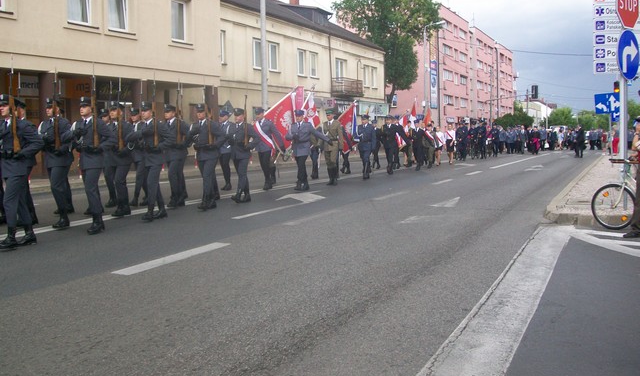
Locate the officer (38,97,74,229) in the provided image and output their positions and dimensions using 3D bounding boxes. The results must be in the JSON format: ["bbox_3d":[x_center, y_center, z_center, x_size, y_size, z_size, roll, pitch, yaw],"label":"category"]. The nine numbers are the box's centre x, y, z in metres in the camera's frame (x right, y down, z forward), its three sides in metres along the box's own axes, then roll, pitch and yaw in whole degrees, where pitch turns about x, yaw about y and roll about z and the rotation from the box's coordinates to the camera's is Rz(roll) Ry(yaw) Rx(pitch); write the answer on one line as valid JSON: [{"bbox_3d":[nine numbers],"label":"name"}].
[{"bbox_3d":[-3.756,-0.353,9.505,0.600,1.850,0.550,1,5,25],"label":"officer"}]

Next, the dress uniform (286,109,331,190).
[{"bbox_3d":[-0.239,-0.876,15.150,0.800,1.840,0.600,2,6,25],"label":"dress uniform"}]

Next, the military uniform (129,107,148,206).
[{"bbox_3d":[-3.418,-0.577,12.501,0.580,1.840,0.550,1,5,25],"label":"military uniform"}]

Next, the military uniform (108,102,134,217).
[{"bbox_3d":[-3.246,-0.464,10.803,0.600,1.850,0.550,1,5,25],"label":"military uniform"}]

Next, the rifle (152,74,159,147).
[{"bbox_3d":[-2.456,-1.159,9.950,0.060,1.160,0.150,-1,0,12],"label":"rifle"}]

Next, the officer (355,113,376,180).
[{"bbox_3d":[1.303,-1.153,18.850,0.530,1.820,0.420,2,6,25],"label":"officer"}]

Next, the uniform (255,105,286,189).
[{"bbox_3d":[-1.131,-0.858,14.756,0.600,1.820,0.550,1,5,25],"label":"uniform"}]

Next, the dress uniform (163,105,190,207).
[{"bbox_3d":[-2.596,-0.572,12.000,0.510,1.840,0.420,2,6,25],"label":"dress uniform"}]

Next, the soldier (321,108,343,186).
[{"bbox_3d":[0.318,-1.004,16.300,0.520,1.870,0.420,2,6,25],"label":"soldier"}]

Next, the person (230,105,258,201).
[{"bbox_3d":[-1.523,-0.625,13.000,0.520,1.840,0.430,2,6,25],"label":"person"}]

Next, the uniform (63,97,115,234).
[{"bbox_3d":[-3.113,-0.292,8.949,0.620,1.850,0.550,1,5,25],"label":"uniform"}]

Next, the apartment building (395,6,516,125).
[{"bbox_3d":[17.976,-14.160,96.698,12.000,15.200,50.000,1,5,25],"label":"apartment building"}]

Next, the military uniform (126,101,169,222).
[{"bbox_3d":[-2.666,-0.405,10.346,0.600,1.850,0.550,1,5,25],"label":"military uniform"}]

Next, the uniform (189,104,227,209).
[{"bbox_3d":[-1.994,-0.541,11.800,0.550,1.840,0.450,2,6,25],"label":"uniform"}]

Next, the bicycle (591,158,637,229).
[{"bbox_3d":[4.780,0.084,9.623,1.740,1.020,0.580,-1,5,-5],"label":"bicycle"}]

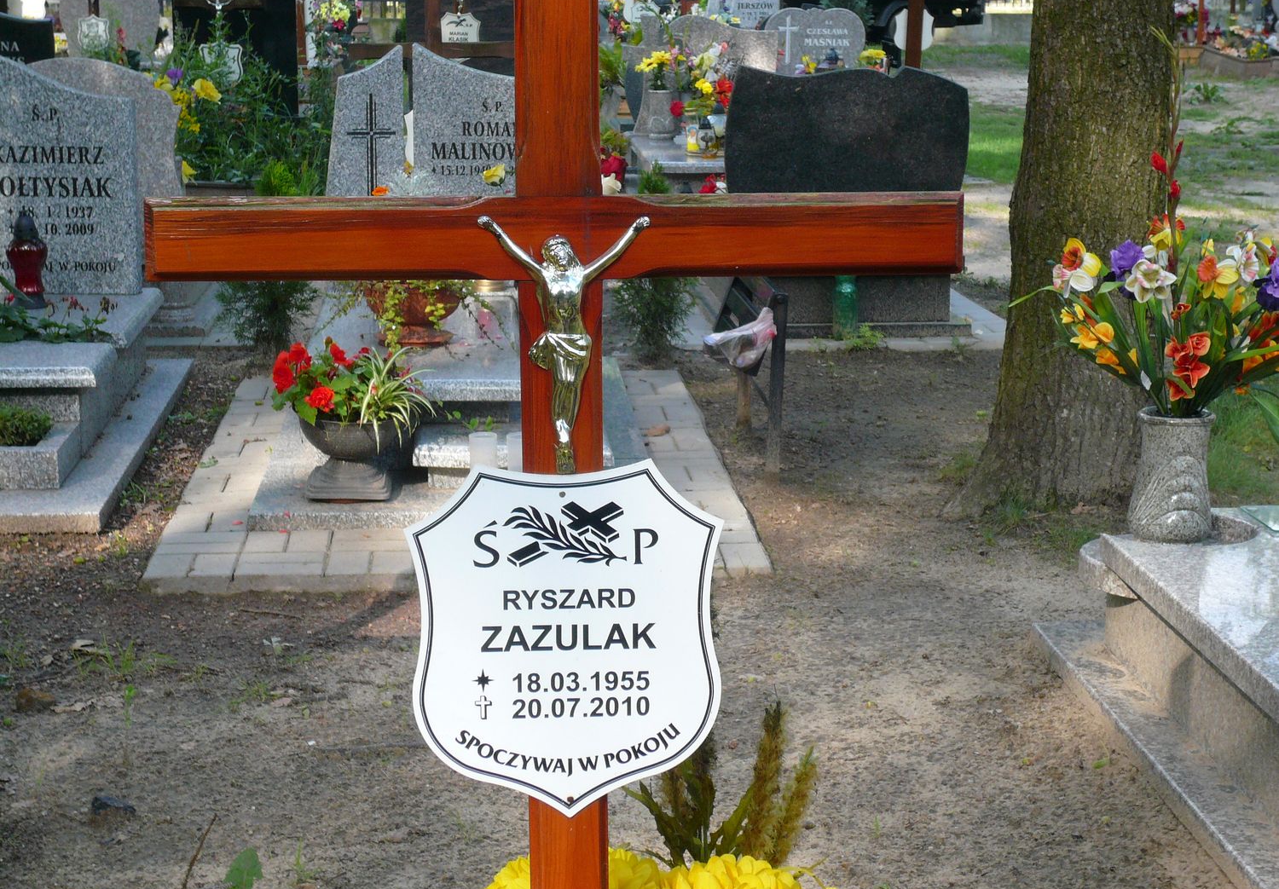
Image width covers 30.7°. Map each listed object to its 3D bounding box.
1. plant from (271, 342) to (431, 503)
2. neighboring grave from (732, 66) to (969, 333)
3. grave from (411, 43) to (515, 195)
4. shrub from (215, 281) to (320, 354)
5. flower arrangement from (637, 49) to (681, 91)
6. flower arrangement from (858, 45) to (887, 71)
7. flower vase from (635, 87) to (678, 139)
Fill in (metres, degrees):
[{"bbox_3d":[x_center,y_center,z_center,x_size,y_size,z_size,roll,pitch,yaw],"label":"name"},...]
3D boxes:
[{"bbox_3d":[-0.707,-0.062,5.752,0.390,0.380,0.360,-1,12,-4],"label":"plant"},{"bbox_3d":[0.735,-0.858,8.208,0.840,0.920,0.220,-1,12,-5],"label":"neighboring grave"},{"bbox_3d":[-0.436,-0.880,7.179,0.550,0.720,0.100,-1,12,-4],"label":"grave"},{"bbox_3d":[-1.263,-0.636,7.899,0.350,0.640,0.340,-1,12,-4],"label":"shrub"},{"bbox_3d":[0.095,-1.931,11.965,0.230,0.220,0.200,-1,12,-4],"label":"flower arrangement"},{"bbox_3d":[1.664,-2.747,16.598,0.220,0.190,0.190,-1,12,-4],"label":"flower arrangement"},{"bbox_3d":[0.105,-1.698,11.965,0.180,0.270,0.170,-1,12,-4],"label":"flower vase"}]

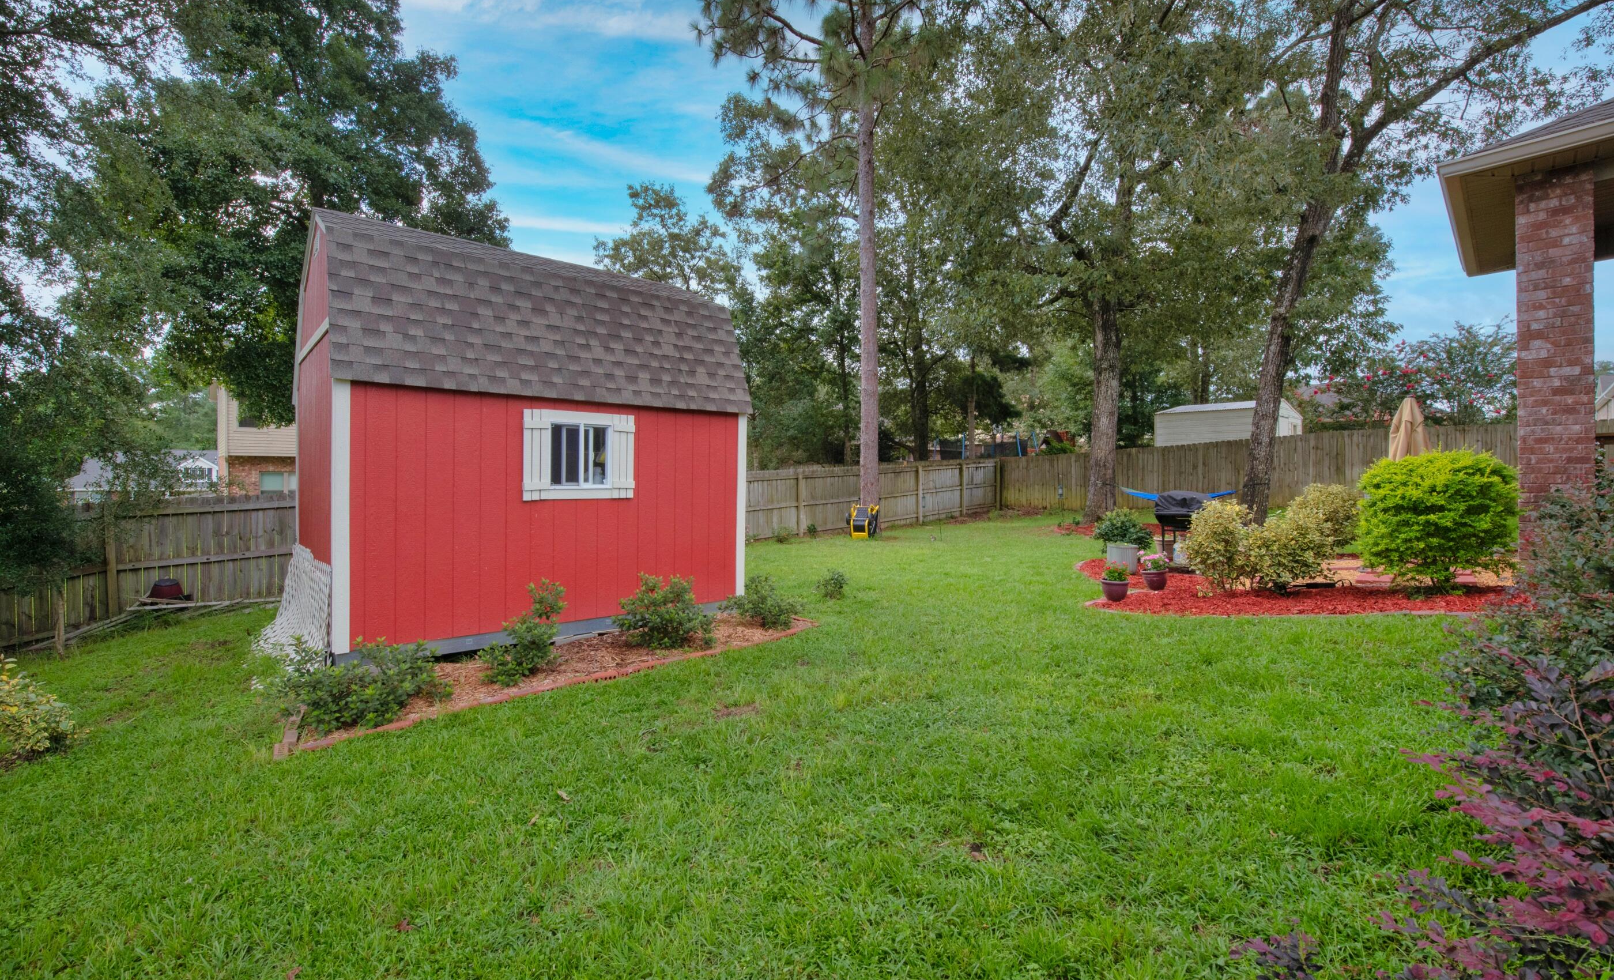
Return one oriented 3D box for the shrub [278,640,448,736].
[{"bbox_3d":[-2.900,1.250,4.150,0.880,0.530,0.740,0,1,-43],"label":"shrub"}]

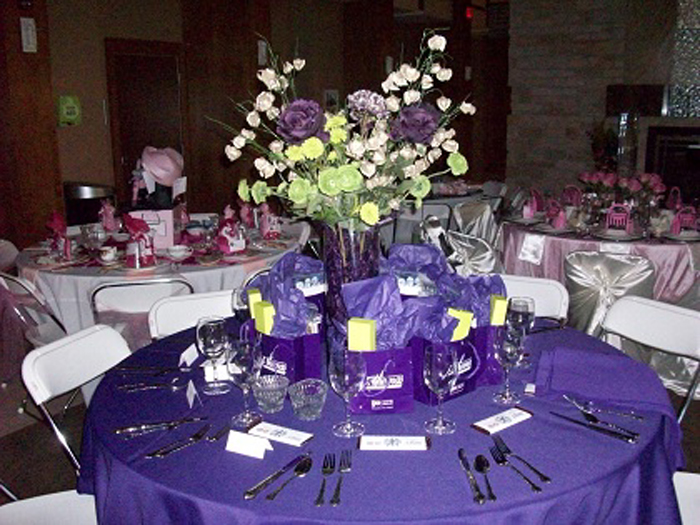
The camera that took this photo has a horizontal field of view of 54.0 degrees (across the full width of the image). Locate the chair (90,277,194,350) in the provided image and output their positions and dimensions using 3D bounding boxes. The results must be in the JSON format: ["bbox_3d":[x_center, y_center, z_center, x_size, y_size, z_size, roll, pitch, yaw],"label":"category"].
[{"bbox_3d":[-0.936,0.423,3.256,0.450,0.780,0.480,-4,11,-14],"label":"chair"}]

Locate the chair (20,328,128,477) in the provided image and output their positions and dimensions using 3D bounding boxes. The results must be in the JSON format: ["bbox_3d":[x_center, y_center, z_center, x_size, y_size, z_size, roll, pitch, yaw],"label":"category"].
[{"bbox_3d":[-0.674,0.628,2.212,0.480,0.780,0.455,3,12,18],"label":"chair"}]

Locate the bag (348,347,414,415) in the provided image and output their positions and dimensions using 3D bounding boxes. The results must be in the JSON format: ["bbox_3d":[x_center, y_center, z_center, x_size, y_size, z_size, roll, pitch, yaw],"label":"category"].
[{"bbox_3d":[0.076,0.276,1.681,0.148,0.165,0.074,-1,12,0],"label":"bag"}]

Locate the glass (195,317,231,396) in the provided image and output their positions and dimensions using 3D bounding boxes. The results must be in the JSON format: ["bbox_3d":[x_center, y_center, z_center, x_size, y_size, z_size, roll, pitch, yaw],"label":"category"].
[{"bbox_3d":[-0.357,0.247,1.818,0.090,0.186,0.090,-1,12,0],"label":"glass"}]

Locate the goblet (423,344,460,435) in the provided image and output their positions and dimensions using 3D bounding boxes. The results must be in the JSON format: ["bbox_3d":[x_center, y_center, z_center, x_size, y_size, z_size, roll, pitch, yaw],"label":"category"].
[{"bbox_3d":[0.202,0.279,1.525,0.081,0.194,0.081,-1,11,0],"label":"goblet"}]

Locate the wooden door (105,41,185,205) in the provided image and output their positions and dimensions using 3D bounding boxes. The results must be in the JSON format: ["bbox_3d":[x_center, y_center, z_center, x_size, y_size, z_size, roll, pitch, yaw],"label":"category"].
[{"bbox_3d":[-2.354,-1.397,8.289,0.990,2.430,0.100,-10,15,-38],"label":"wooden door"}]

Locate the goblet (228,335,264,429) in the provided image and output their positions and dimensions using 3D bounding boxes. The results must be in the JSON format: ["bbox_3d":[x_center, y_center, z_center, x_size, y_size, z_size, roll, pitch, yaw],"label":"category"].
[{"bbox_3d":[-0.242,0.274,1.578,0.081,0.200,0.081,-1,11,0],"label":"goblet"}]

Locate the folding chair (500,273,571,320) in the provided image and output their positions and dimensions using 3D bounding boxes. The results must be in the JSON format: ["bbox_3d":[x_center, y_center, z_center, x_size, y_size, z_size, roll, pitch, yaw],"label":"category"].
[{"bbox_3d":[0.623,0.478,2.894,0.450,0.780,0.470,6,13,30],"label":"folding chair"}]

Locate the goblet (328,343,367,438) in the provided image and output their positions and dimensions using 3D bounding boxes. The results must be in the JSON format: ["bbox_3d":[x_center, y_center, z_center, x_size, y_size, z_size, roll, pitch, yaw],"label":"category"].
[{"bbox_3d":[-0.006,0.281,1.518,0.083,0.200,0.083,-1,11,0],"label":"goblet"}]

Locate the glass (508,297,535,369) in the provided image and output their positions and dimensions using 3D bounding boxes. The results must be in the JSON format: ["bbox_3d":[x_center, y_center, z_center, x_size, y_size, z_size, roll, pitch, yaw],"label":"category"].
[{"bbox_3d":[0.483,0.194,1.943,0.076,0.192,0.076,-1,11,0],"label":"glass"}]

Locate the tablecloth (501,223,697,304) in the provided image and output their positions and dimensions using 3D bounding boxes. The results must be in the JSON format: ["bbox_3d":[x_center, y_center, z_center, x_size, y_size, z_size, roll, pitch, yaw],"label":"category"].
[{"bbox_3d":[1.813,0.124,4.575,1.580,0.750,1.580,-1,12,0],"label":"tablecloth"}]

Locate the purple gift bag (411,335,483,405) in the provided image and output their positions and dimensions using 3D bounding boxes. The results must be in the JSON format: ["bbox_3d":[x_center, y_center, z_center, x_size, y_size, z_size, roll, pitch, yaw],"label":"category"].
[{"bbox_3d":[0.238,0.257,1.756,0.152,0.165,0.074,-11,15,-41],"label":"purple gift bag"}]

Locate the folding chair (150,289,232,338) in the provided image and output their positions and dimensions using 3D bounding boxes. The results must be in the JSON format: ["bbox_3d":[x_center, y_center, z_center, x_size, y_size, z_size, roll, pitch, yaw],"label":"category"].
[{"bbox_3d":[-0.487,0.534,2.740,0.450,0.780,0.470,-8,13,-29],"label":"folding chair"}]

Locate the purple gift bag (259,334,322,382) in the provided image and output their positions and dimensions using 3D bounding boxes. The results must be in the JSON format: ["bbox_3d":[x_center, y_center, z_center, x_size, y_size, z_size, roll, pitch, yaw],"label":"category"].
[{"bbox_3d":[-0.163,0.251,1.796,0.085,0.158,0.140,-11,15,-41],"label":"purple gift bag"}]

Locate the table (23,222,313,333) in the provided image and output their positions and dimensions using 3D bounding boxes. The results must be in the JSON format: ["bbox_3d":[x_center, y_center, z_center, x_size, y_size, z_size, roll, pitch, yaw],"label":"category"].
[{"bbox_3d":[-1.084,0.278,4.114,1.580,0.760,1.580,-1,12,0],"label":"table"}]

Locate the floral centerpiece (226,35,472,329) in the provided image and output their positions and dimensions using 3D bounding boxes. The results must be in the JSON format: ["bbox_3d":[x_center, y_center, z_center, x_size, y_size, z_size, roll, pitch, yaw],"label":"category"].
[{"bbox_3d":[0.011,-0.141,1.842,0.660,0.905,0.550,-1,11,0],"label":"floral centerpiece"}]

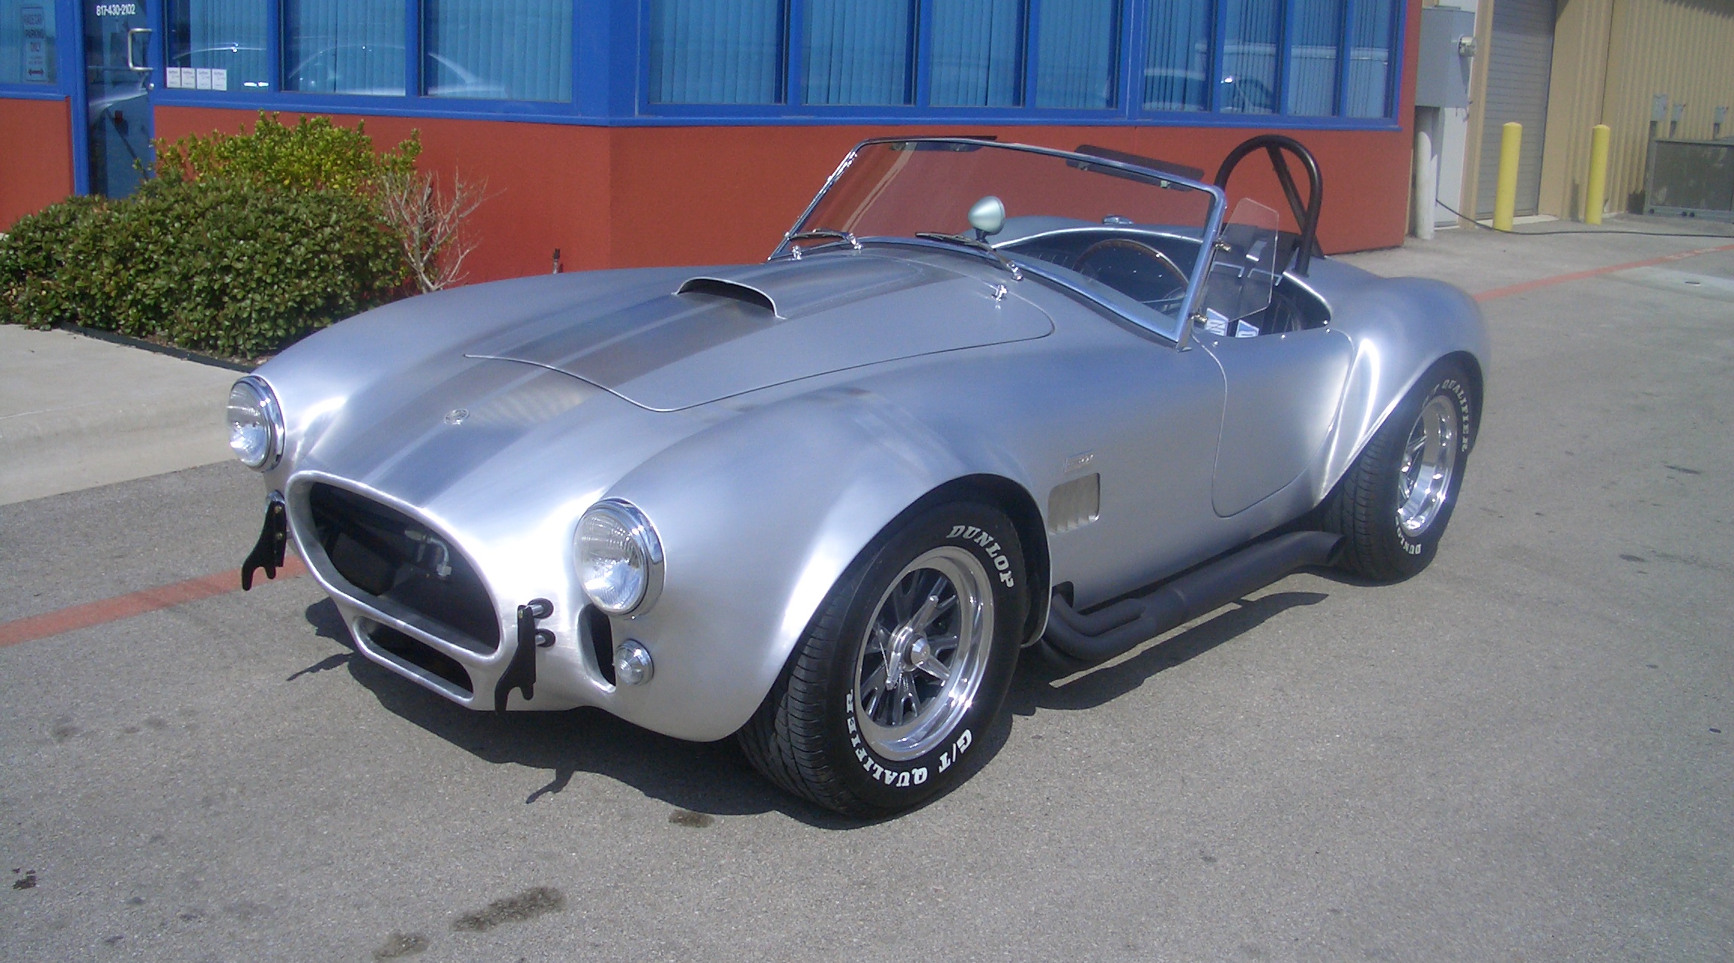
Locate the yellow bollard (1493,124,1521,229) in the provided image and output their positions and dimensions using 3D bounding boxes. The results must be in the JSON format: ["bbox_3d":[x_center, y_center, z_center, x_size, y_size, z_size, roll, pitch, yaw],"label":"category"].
[{"bbox_3d":[5.632,-2.695,15.400,0.168,0.920,0.168,2,15,0],"label":"yellow bollard"}]

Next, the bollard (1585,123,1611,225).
[{"bbox_3d":[6.831,-2.883,16.400,0.168,0.920,0.168,2,15,0],"label":"bollard"}]

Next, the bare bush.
[{"bbox_3d":[-2.235,-1.311,9.044,0.550,0.700,0.500,2,15,0],"label":"bare bush"}]

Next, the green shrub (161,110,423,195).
[{"bbox_3d":[-3.076,-1.525,9.359,1.350,0.880,0.850,6,16,14],"label":"green shrub"}]

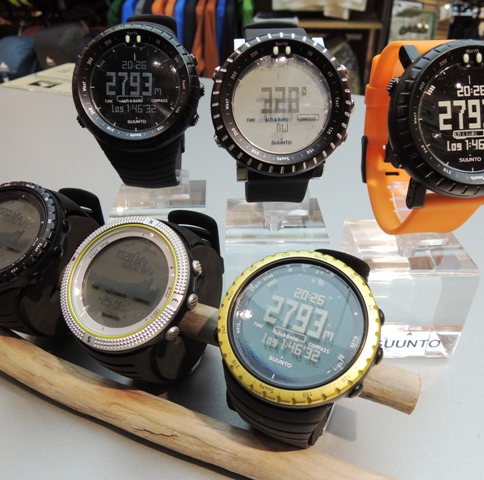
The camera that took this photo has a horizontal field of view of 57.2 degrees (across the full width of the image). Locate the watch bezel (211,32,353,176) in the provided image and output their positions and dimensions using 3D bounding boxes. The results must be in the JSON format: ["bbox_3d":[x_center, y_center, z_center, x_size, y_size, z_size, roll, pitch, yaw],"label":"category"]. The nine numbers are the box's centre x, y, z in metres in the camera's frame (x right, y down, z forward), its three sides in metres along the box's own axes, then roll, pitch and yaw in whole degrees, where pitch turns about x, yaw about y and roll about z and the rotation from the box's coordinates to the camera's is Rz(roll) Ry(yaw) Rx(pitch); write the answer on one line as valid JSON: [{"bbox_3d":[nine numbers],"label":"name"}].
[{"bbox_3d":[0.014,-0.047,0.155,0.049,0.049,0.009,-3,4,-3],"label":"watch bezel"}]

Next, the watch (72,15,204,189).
[{"bbox_3d":[-0.041,-0.061,0.202,0.053,0.074,0.062,-2,0,0],"label":"watch"}]

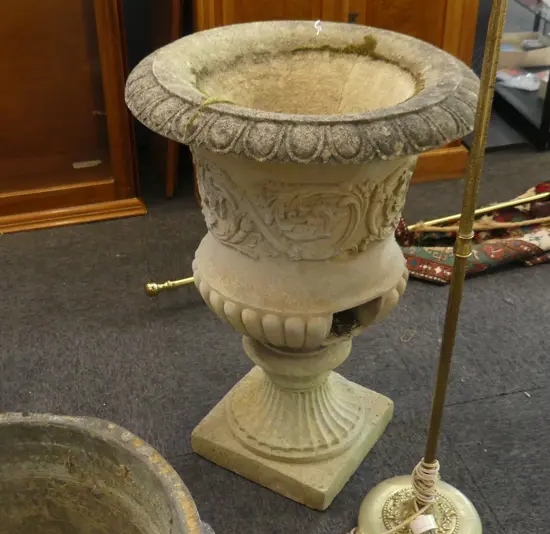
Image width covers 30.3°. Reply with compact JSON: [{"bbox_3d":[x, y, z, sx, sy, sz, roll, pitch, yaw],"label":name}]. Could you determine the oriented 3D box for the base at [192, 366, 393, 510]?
[{"bbox_3d":[0.042,0.276,2.050,0.305,0.174,0.305,19,38,25],"label":"base"}]

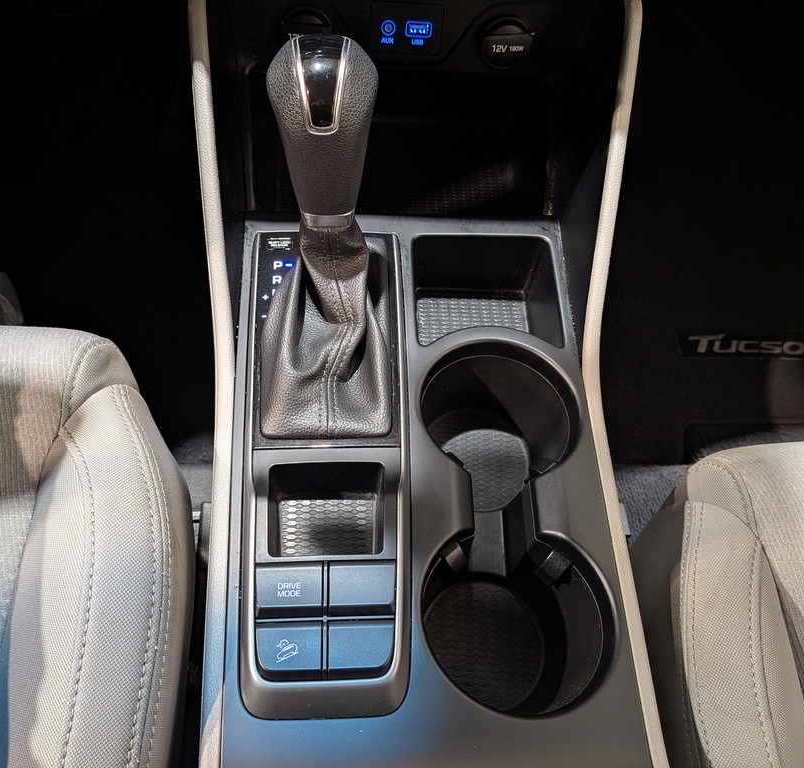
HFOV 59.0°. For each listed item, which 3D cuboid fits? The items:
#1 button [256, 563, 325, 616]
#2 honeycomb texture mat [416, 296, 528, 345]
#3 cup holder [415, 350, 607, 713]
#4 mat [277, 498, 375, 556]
[{"bbox_3d":[-0.052,0.096,0.330,0.030,0.008,0.025,1,60,-6],"label":"button"},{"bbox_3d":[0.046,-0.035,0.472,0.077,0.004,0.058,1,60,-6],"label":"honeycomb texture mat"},{"bbox_3d":[0.051,0.080,0.393,0.090,0.080,0.195,1,60,-6],"label":"cup holder"},{"bbox_3d":[-0.040,0.079,0.380,0.052,0.004,0.040,1,60,-6],"label":"mat"}]

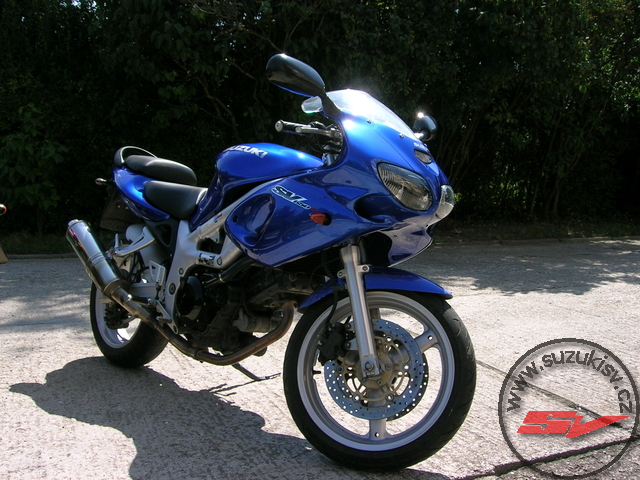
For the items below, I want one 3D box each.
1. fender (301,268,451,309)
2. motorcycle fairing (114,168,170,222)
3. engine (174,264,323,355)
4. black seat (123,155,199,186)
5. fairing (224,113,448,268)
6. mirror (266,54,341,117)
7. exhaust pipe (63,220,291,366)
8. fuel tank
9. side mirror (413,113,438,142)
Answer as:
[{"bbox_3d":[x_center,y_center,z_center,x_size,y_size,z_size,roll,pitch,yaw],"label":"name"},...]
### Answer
[{"bbox_3d":[0.179,0.166,1.986,0.450,0.195,0.140,10,-12,19],"label":"fender"},{"bbox_3d":[-0.721,-0.189,2.861,0.670,0.240,0.280,6,-1,45],"label":"motorcycle fairing"},{"bbox_3d":[-0.255,0.200,2.349,0.550,0.390,0.400,6,-1,45],"label":"engine"},{"bbox_3d":[-0.715,-0.304,2.869,0.410,0.130,0.240,6,-1,45],"label":"black seat"},{"bbox_3d":[0.085,-0.134,2.056,0.650,0.470,0.470,6,-1,45],"label":"fairing"},{"bbox_3d":[-0.052,-0.440,1.829,0.215,0.140,0.120,7,-1,-28],"label":"mirror"},{"bbox_3d":[-0.617,0.183,2.518,1.260,0.440,0.270,6,-1,45],"label":"exhaust pipe"},{"bbox_3d":[-0.198,-0.186,2.342,0.560,0.340,0.340,6,-1,45],"label":"fuel tank"},{"bbox_3d":[0.347,-0.388,2.232,0.120,0.140,0.215,7,-1,28],"label":"side mirror"}]

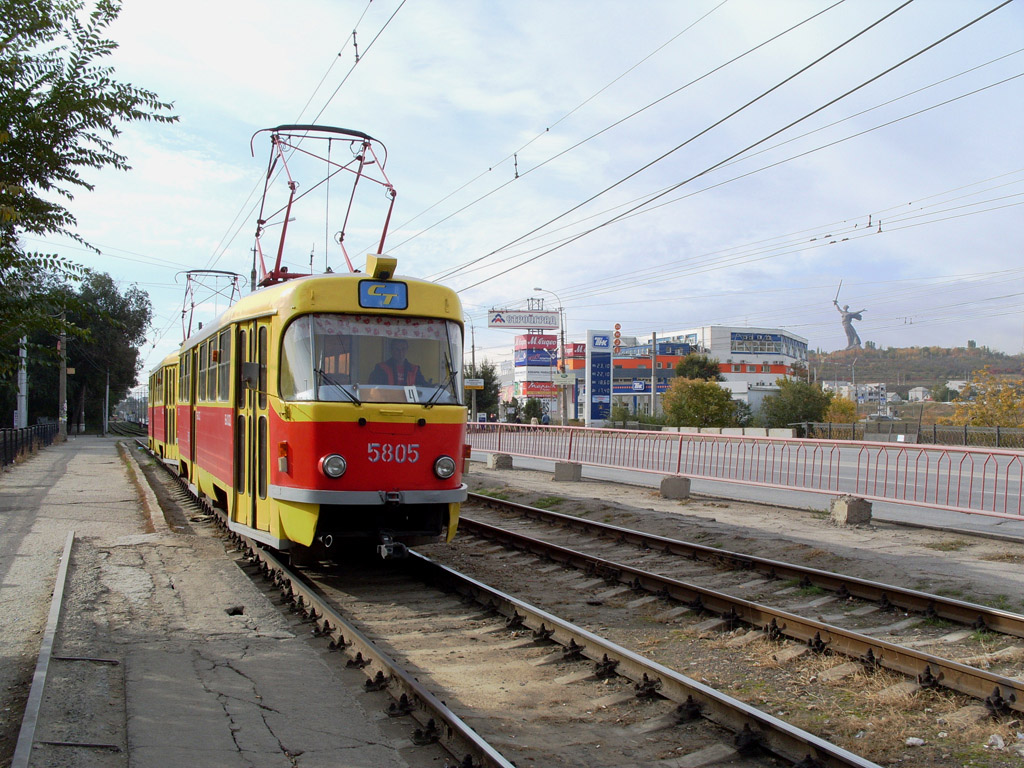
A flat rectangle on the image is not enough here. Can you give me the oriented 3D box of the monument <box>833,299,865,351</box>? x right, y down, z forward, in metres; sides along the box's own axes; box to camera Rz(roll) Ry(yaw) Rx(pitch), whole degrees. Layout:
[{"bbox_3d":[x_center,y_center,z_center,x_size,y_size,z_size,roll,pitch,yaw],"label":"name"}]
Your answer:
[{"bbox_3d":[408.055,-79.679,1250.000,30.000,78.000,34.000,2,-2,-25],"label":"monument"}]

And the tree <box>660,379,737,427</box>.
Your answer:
[{"bbox_3d":[14.018,1.710,77.000,5.300,4.400,5.500,1,-2,0],"label":"tree"}]

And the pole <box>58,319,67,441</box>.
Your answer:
[{"bbox_3d":[-20.174,-0.359,46.500,0.320,6.000,0.320,2,-2,-22],"label":"pole"}]

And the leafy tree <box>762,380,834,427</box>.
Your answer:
[{"bbox_3d":[18.685,1.576,68.000,4.600,4.000,4.700,2,-2,-22],"label":"leafy tree"}]

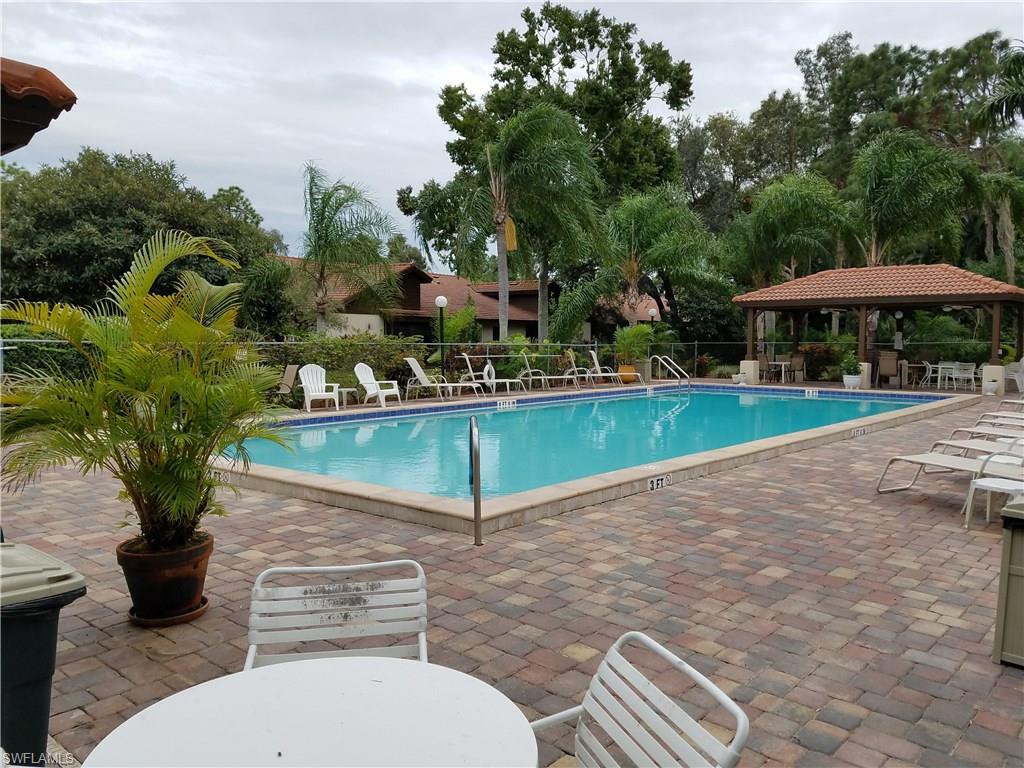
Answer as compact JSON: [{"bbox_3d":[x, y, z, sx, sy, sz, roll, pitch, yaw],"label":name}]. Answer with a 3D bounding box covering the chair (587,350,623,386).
[{"bbox_3d":[3.177,-0.441,23.511,1.700,1.000,0.660,0,3,16],"label":"chair"}]

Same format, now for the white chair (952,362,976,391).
[{"bbox_3d":[12.297,-0.207,20.900,0.570,0.810,0.620,1,3,18],"label":"white chair"}]

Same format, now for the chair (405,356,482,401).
[{"bbox_3d":[-1.533,-0.107,17.787,1.820,0.970,0.670,0,3,16],"label":"chair"}]

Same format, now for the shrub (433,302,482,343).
[{"bbox_3d":[-1.630,-1.194,23.000,1.450,2.550,1.400,0,3,0],"label":"shrub"}]

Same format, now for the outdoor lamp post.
[{"bbox_3d":[-1.787,-0.960,19.500,0.310,2.540,0.310,0,3,0],"label":"outdoor lamp post"}]

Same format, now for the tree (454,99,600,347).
[{"bbox_3d":[0.550,-4.690,26.081,4.800,9.300,4.500,-1,3,1],"label":"tree"}]

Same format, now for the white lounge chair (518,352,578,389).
[{"bbox_3d":[1.048,-0.332,21.500,1.750,1.040,0.660,-1,3,-10],"label":"white lounge chair"}]

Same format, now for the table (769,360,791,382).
[{"bbox_3d":[8.692,-0.413,24.984,0.860,0.690,0.860,0,3,19],"label":"table"}]

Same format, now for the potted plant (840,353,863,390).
[{"bbox_3d":[9.053,-0.361,20.497,0.580,1.000,0.580,1,3,24],"label":"potted plant"}]

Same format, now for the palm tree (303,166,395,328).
[{"bbox_3d":[-4.677,-3.081,22.000,2.800,6.500,2.800,0,3,0],"label":"palm tree"}]

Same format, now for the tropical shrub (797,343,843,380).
[{"bbox_3d":[10.663,-0.829,26.569,1.500,1.330,1.200,0,3,22],"label":"tropical shrub"}]

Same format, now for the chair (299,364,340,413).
[{"bbox_3d":[-3.845,0.057,15.363,0.710,0.920,0.760,-2,3,-34],"label":"chair"}]

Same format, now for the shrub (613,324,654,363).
[{"bbox_3d":[3.966,-1.269,24.900,1.280,1.350,1.200,0,3,0],"label":"shrub"}]

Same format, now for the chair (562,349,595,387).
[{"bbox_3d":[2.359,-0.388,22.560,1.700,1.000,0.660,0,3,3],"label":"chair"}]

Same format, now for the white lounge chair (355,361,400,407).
[{"bbox_3d":[-2.873,0.021,16.550,0.800,0.930,0.740,3,5,42],"label":"white lounge chair"}]

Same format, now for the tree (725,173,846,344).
[{"bbox_3d":[10.275,-4.128,29.000,4.400,7.700,4.400,0,3,0],"label":"tree"}]

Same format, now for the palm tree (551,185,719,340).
[{"bbox_3d":[4.423,-3.662,27.835,5.800,7.000,5.100,0,3,9],"label":"palm tree"}]

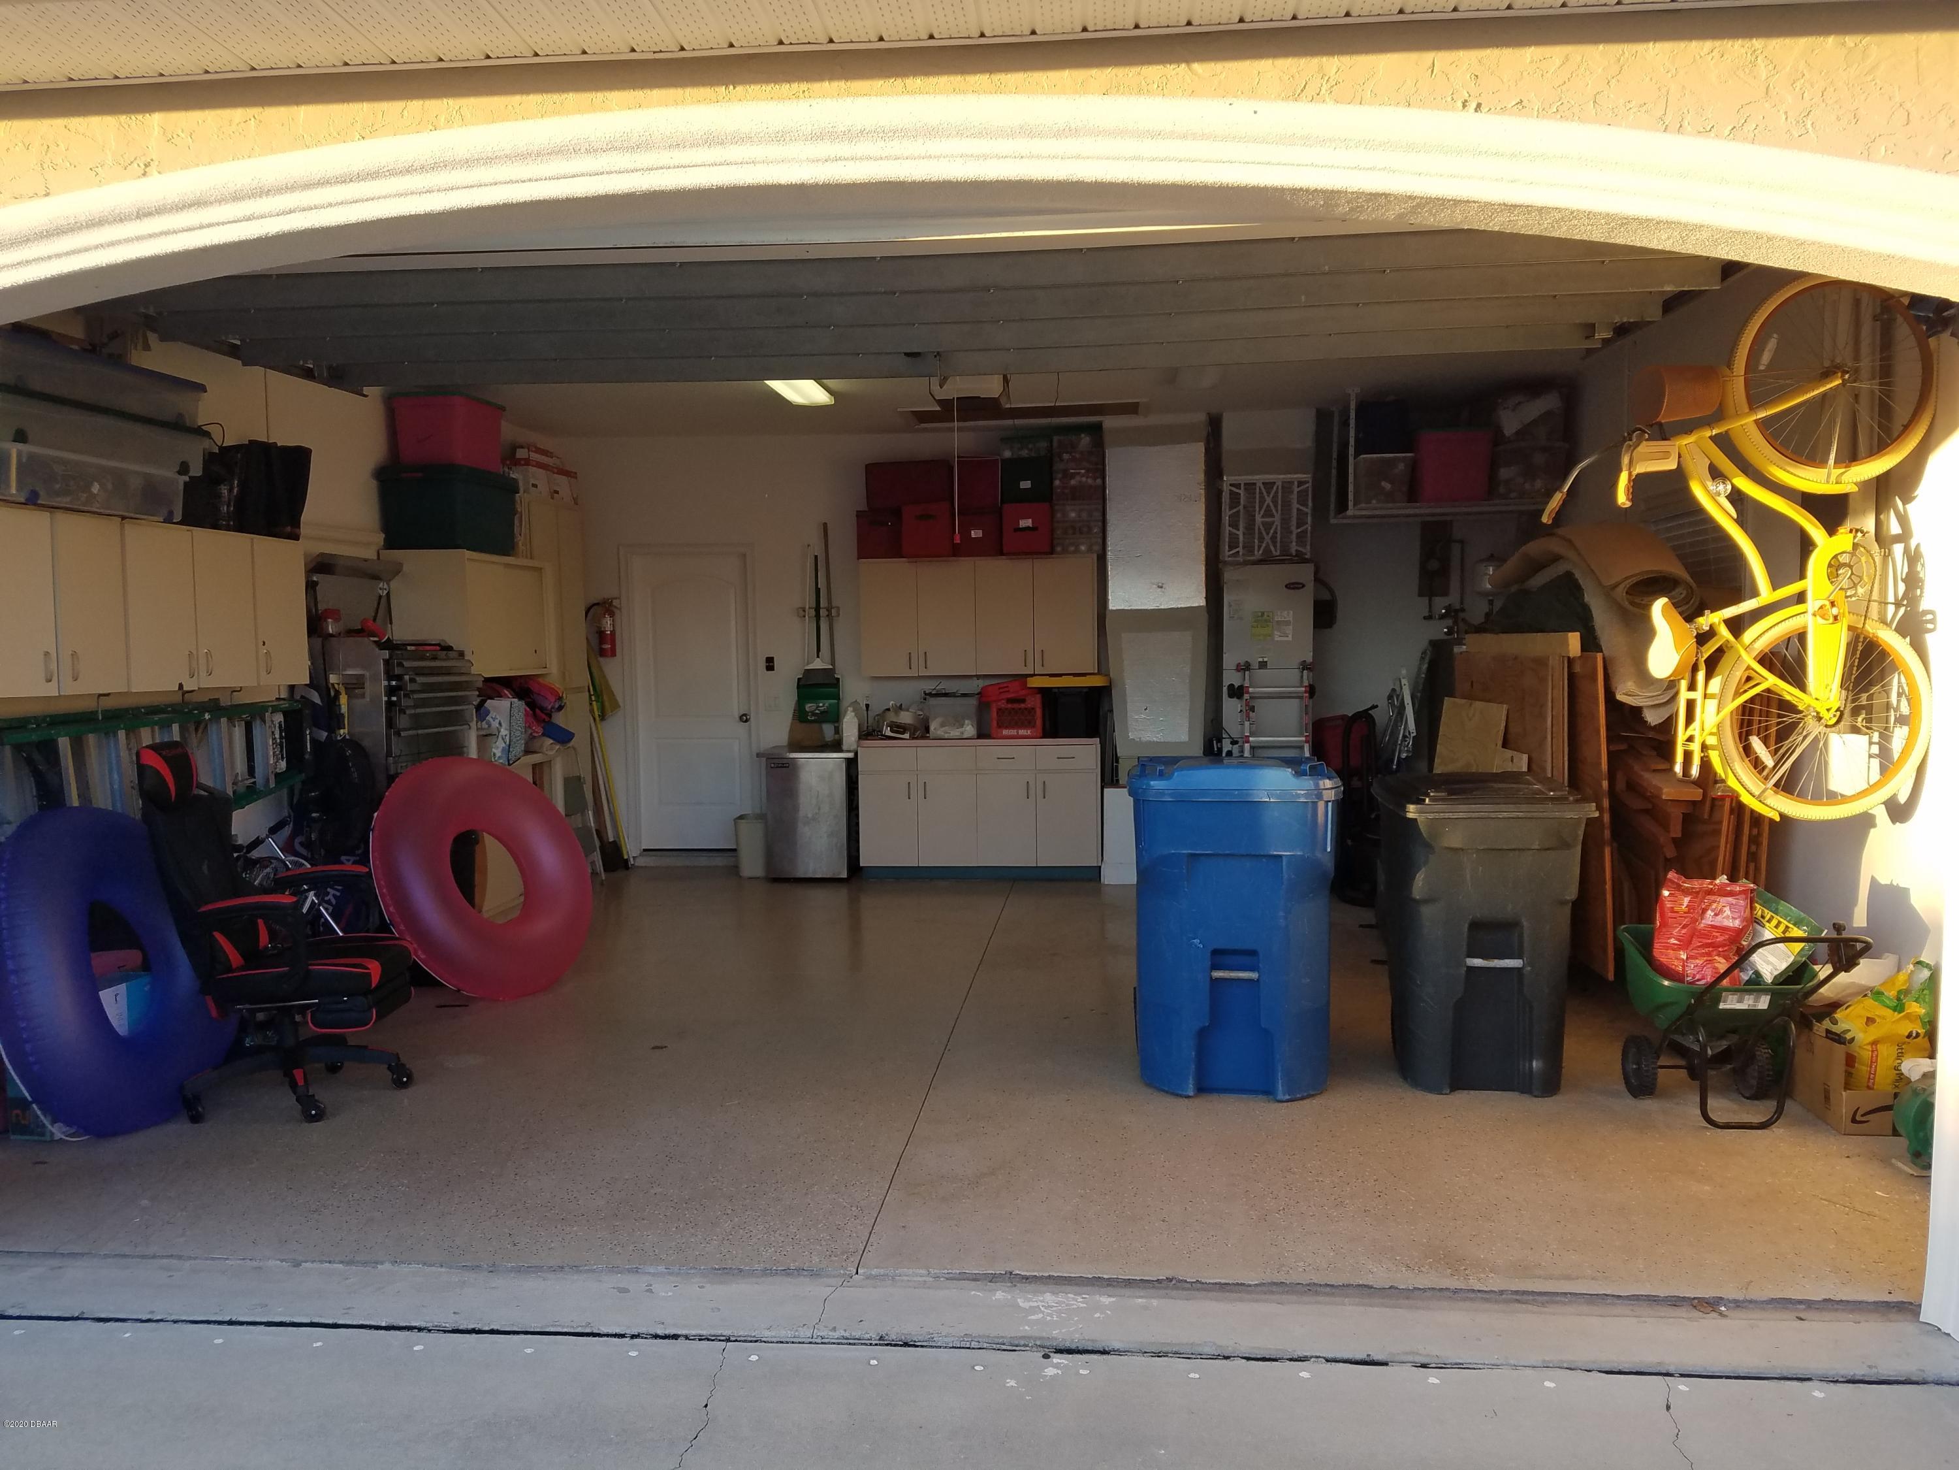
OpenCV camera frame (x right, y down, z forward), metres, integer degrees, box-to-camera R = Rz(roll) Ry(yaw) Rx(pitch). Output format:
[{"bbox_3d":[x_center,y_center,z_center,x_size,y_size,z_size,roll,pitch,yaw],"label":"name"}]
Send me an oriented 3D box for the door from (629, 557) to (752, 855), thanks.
[{"bbox_3d":[-1.974,-0.231,10.103,0.815,2.030,0.070,0,3,5],"label":"door"}]

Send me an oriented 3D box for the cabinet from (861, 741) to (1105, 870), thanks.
[{"bbox_3d":[0.025,0.453,9.643,1.540,0.885,0.610,0,3,5],"label":"cabinet"}]

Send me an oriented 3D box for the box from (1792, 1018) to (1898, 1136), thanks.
[{"bbox_3d":[2.769,1.033,4.577,0.335,0.310,0.390,0,3,5],"label":"box"}]

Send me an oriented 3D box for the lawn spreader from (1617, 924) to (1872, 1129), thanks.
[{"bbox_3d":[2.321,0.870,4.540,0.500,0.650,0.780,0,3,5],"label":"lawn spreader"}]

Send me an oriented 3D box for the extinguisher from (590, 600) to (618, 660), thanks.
[{"bbox_3d":[-2.574,-0.725,10.101,0.205,0.409,0.130,0,3,5],"label":"extinguisher"}]

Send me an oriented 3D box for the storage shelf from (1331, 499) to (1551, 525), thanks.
[{"bbox_3d":[2.758,-1.347,8.863,1.160,0.080,0.700,0,3,5],"label":"storage shelf"}]

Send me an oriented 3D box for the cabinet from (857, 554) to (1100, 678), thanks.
[{"bbox_3d":[0.011,-0.774,9.758,1.544,0.765,0.380,0,3,5],"label":"cabinet"}]

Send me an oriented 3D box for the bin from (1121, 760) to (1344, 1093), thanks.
[{"bbox_3d":[0.888,0.635,5.179,0.690,1.080,0.800,0,3,8],"label":"bin"}]

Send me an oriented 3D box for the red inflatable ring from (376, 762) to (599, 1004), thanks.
[{"bbox_3d":[-2.159,0.619,6.464,0.260,1.125,1.125,-27,-9,26],"label":"red inflatable ring"}]

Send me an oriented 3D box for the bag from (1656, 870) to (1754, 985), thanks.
[{"bbox_3d":[2.338,0.657,4.747,0.320,0.390,0.170,6,1,30],"label":"bag"}]

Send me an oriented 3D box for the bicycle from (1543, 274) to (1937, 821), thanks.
[{"bbox_3d":[2.436,-0.570,4.618,1.063,1.693,0.700,0,3,5],"label":"bicycle"}]

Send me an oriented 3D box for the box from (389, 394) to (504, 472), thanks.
[{"bbox_3d":[-2.895,-1.621,8.050,0.406,0.374,0.553,0,3,5],"label":"box"}]

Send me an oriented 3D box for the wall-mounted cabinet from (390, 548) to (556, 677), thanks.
[{"bbox_3d":[-2.840,-0.651,8.226,0.465,0.643,1.200,0,3,5],"label":"wall-mounted cabinet"}]

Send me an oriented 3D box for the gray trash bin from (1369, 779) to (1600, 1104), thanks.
[{"bbox_3d":[1.742,0.647,5.149,0.620,1.040,0.770,0,3,9],"label":"gray trash bin"}]

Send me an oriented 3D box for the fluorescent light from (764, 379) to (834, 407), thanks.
[{"bbox_3d":[-0.987,-1.867,7.691,0.250,0.085,1.220,0,3,5],"label":"fluorescent light"}]

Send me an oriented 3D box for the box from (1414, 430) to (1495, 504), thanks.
[{"bbox_3d":[2.785,-1.578,8.831,0.451,0.414,0.570,0,3,5],"label":"box"}]

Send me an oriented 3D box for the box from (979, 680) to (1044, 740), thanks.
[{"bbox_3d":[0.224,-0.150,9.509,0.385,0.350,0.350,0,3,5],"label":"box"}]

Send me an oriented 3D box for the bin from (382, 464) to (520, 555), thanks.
[{"bbox_3d":[-2.859,-1.180,7.959,0.440,0.450,0.790,0,3,5],"label":"bin"}]

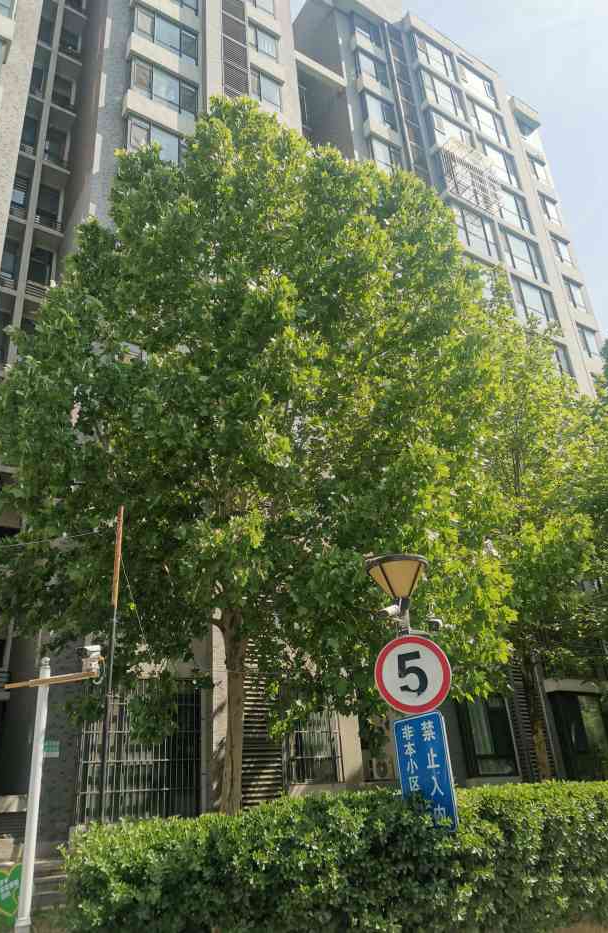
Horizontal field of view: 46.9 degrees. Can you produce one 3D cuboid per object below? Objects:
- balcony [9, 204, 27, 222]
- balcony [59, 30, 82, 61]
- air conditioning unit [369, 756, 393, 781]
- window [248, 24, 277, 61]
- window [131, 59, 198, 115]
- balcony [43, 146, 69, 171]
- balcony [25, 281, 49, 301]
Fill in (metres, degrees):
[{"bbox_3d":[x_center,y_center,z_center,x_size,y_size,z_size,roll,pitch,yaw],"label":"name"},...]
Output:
[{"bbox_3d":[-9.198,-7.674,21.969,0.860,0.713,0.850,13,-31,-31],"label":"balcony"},{"bbox_3d":[-8.872,-15.278,26.411,0.898,1.162,0.850,13,-31,-31],"label":"balcony"},{"bbox_3d":[1.864,7.499,17.376,0.740,0.540,0.300,13,-31,-31],"label":"air conditioning unit"},{"bbox_3d":[-1.615,-16.340,27.085,1.250,1.447,0.200,13,-31,-31],"label":"window"},{"bbox_3d":[-4.496,-12.186,22.641,2.276,1.602,0.200,13,-31,-31],"label":"window"},{"bbox_3d":[-8.477,-10.062,23.826,0.898,0.862,0.850,13,-31,-31],"label":"balcony"},{"bbox_3d":[-8.091,-4.973,21.303,0.898,0.774,0.850,13,-31,-31],"label":"balcony"}]

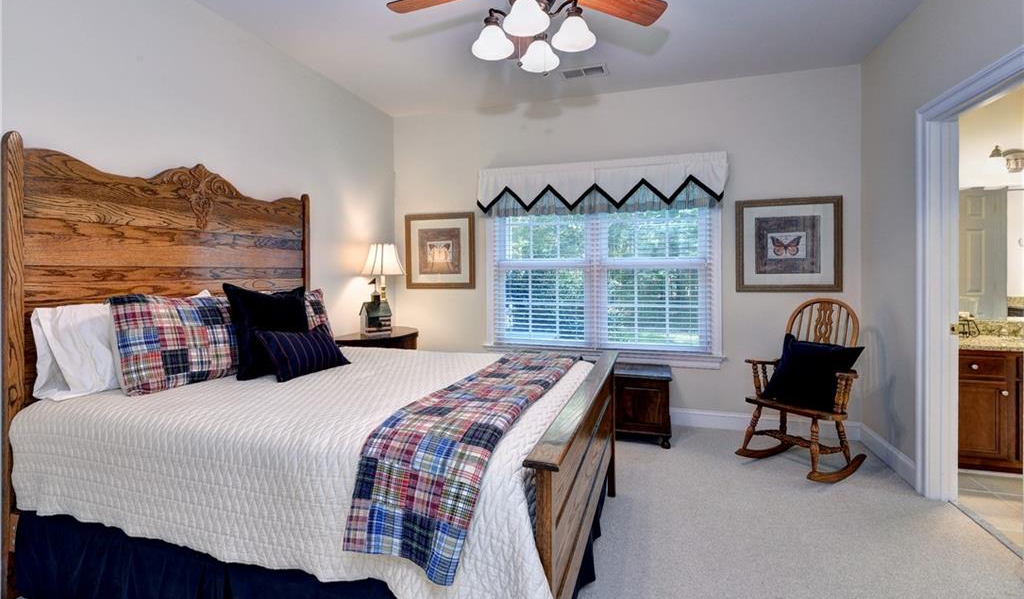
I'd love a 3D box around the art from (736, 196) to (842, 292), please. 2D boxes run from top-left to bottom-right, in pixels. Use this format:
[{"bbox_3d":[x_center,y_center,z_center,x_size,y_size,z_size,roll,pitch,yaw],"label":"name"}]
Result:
[{"bbox_3d":[2.070,-0.402,3.411,0.700,0.700,0.030,0,2,18],"label":"art"}]

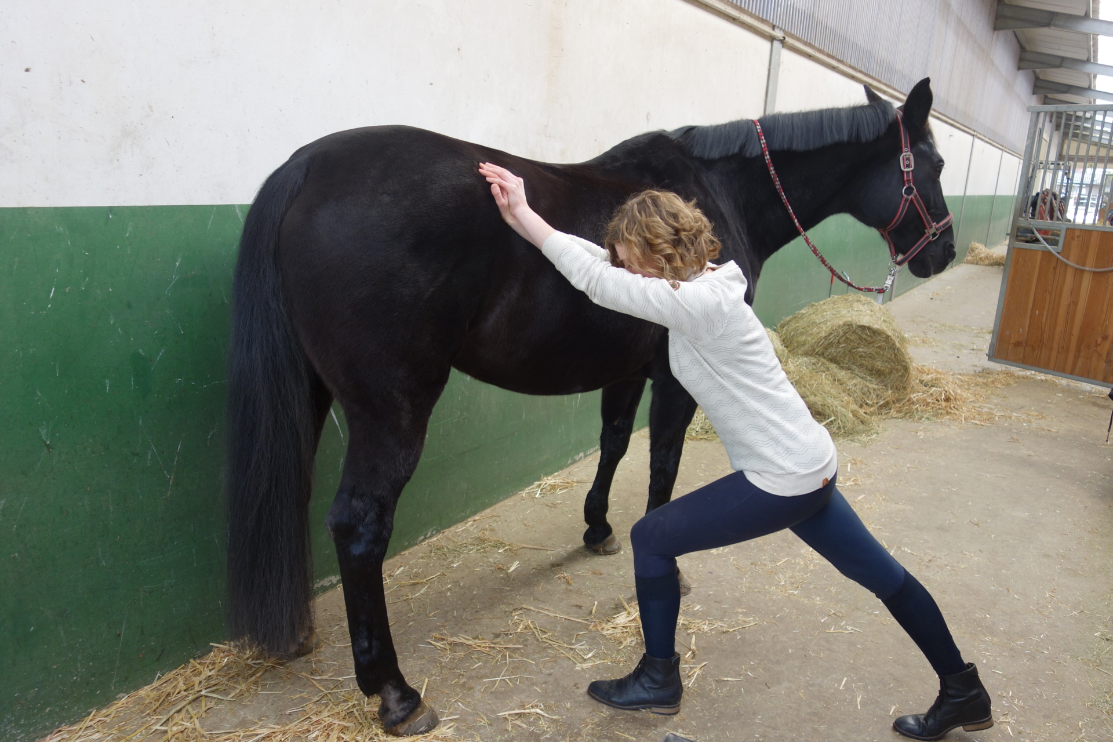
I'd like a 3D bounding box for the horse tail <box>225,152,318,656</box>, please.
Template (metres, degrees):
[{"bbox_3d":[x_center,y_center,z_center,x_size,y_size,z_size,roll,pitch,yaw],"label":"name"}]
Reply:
[{"bbox_3d":[-0.720,0.122,2.153,0.215,1.280,0.200,-9,18,-40],"label":"horse tail"}]

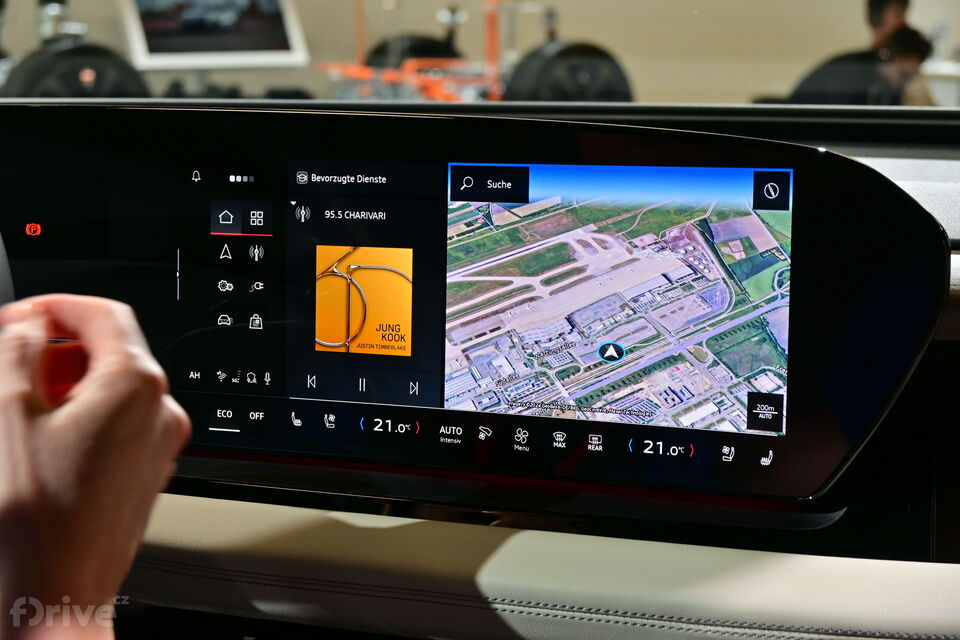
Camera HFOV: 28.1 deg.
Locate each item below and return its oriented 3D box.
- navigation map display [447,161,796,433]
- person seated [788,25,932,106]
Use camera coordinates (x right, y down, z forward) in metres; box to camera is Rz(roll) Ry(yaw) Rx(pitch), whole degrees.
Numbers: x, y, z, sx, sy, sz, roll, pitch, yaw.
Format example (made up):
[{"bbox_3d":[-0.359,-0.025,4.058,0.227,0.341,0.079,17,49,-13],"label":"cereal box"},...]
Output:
[{"bbox_3d":[0.065,-0.012,0.929,0.178,0.123,0.010,3,5,26],"label":"navigation map display"},{"bbox_3d":[1.832,-0.821,9.109,0.750,1.150,0.520,-1,11,6],"label":"person seated"}]

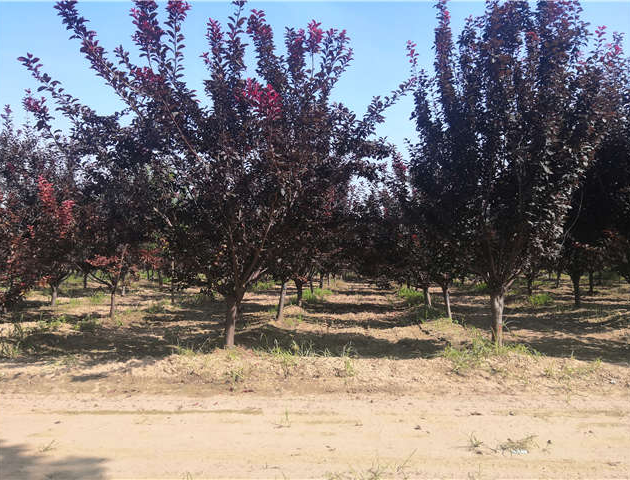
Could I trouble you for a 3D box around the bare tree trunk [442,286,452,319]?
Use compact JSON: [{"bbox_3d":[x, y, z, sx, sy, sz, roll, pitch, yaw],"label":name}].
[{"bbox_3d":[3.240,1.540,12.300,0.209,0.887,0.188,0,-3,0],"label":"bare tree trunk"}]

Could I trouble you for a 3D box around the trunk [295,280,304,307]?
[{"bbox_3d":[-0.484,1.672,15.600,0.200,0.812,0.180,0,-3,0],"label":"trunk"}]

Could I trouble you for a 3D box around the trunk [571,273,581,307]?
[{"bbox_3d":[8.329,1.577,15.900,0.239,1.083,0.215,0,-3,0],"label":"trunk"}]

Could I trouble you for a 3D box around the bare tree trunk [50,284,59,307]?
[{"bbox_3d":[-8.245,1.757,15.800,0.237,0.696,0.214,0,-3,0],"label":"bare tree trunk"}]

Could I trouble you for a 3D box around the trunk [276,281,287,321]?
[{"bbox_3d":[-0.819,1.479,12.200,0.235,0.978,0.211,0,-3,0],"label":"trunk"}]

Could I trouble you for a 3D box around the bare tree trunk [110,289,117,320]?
[{"bbox_3d":[-5.005,1.602,12.400,0.189,0.795,0.170,0,-3,0],"label":"bare tree trunk"}]

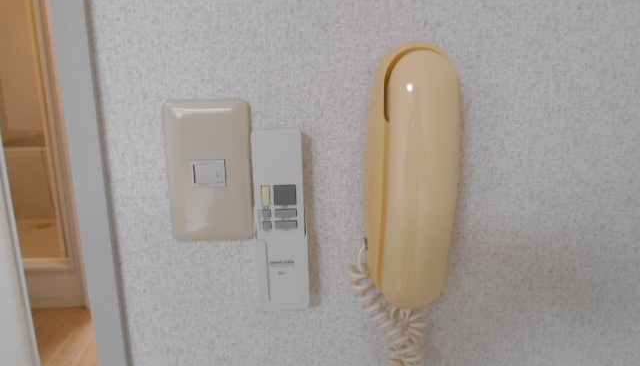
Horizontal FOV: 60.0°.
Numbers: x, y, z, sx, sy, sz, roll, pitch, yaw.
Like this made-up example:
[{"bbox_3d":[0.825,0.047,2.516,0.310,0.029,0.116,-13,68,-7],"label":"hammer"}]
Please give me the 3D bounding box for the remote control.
[{"bbox_3d":[-0.032,0.032,0.461,0.043,0.161,0.023,-2,19,-2],"label":"remote control"}]

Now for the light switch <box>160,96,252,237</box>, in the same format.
[{"bbox_3d":[-0.090,-0.007,0.452,0.070,0.120,0.010,-1,19,-2],"label":"light switch"}]

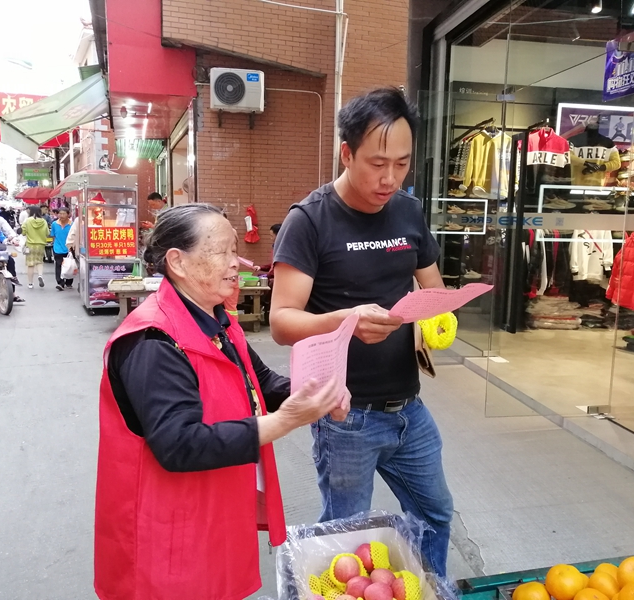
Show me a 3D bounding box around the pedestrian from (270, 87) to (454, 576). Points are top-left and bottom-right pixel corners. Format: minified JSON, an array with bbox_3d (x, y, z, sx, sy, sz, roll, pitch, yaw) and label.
[{"bbox_3d":[0.113,0.410,1.481,0.530,1.760,0.460,-1,8,-18],"label":"pedestrian"}]

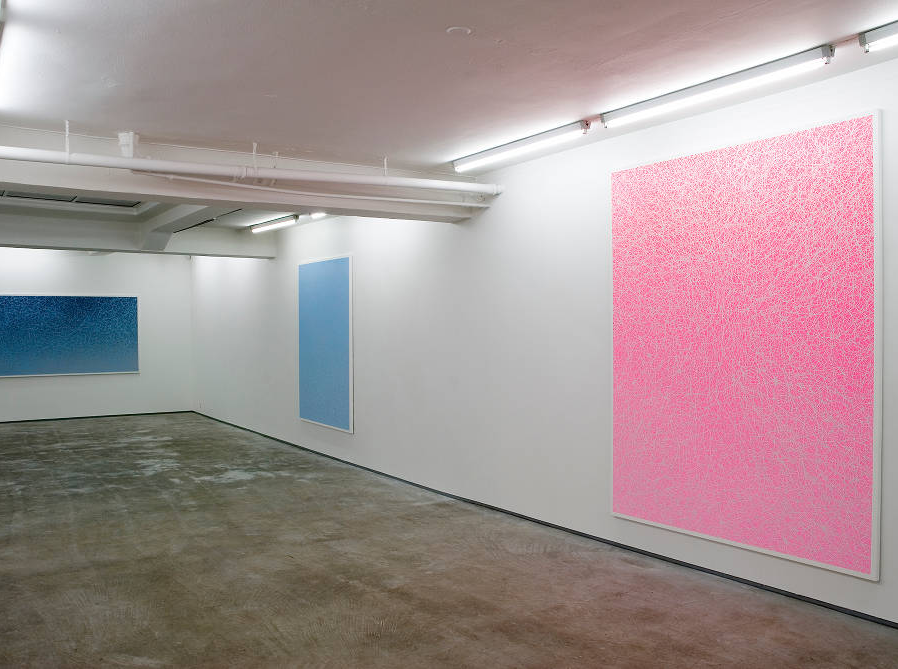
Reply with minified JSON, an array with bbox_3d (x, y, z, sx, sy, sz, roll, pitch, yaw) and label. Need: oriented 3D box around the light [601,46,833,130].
[{"bbox_3d":[1.425,-1.367,4.239,0.075,0.093,1.510,-1,1,-35],"label":"light"}]

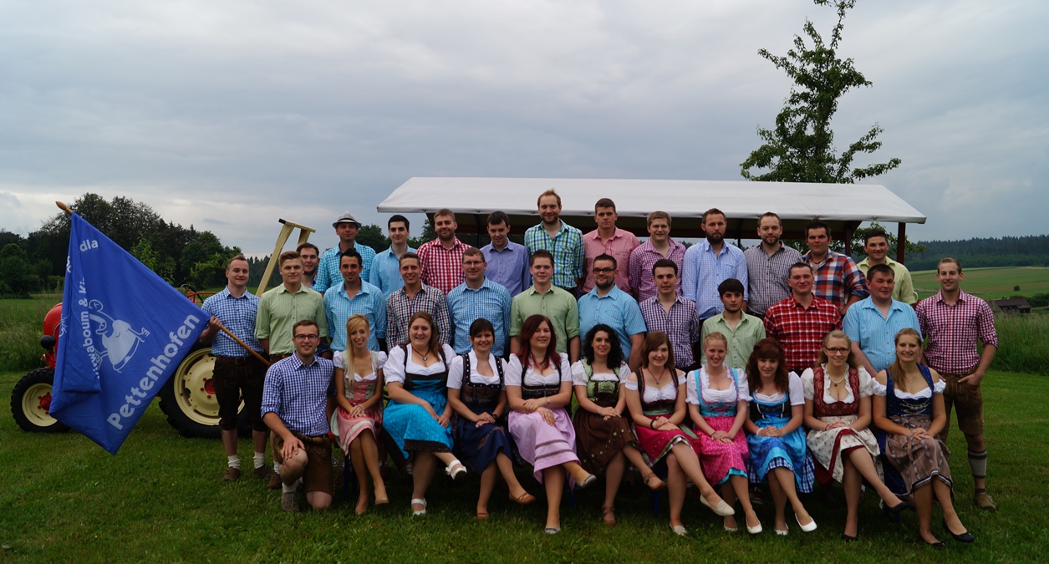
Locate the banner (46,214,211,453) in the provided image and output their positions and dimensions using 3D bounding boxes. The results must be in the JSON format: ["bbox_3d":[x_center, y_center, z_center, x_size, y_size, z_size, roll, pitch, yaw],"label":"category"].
[{"bbox_3d":[-3.030,0.392,6.050,1.140,1.830,0.280,1,1,-11],"label":"banner"}]

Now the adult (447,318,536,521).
[{"bbox_3d":[-0.239,0.926,5.620,0.580,1.319,0.780,1,0,-6],"label":"adult"}]

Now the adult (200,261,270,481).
[{"bbox_3d":[-2.340,0.690,6.330,0.550,1.820,0.370,0,1,-13],"label":"adult"}]

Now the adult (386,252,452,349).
[{"bbox_3d":[-0.830,0.670,6.150,0.520,1.810,0.340,1,1,0],"label":"adult"}]

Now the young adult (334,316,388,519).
[{"bbox_3d":[-1.177,0.904,5.650,0.420,1.321,0.750,1,0,-6],"label":"young adult"}]

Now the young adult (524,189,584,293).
[{"bbox_3d":[0.230,0.180,6.350,0.520,1.860,0.340,1,1,1],"label":"young adult"}]

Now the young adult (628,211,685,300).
[{"bbox_3d":[1.068,0.319,6.280,0.500,1.760,0.340,1,1,6],"label":"young adult"}]

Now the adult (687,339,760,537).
[{"bbox_3d":[1.343,0.966,5.330,0.500,1.213,0.800,1,1,4],"label":"adult"}]

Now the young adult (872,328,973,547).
[{"bbox_3d":[2.530,0.962,5.040,0.540,1.310,0.780,1,1,6],"label":"young adult"}]

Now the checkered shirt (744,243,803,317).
[{"bbox_3d":[1.955,-0.018,6.170,0.490,0.620,0.300,1,1,14],"label":"checkered shirt"}]

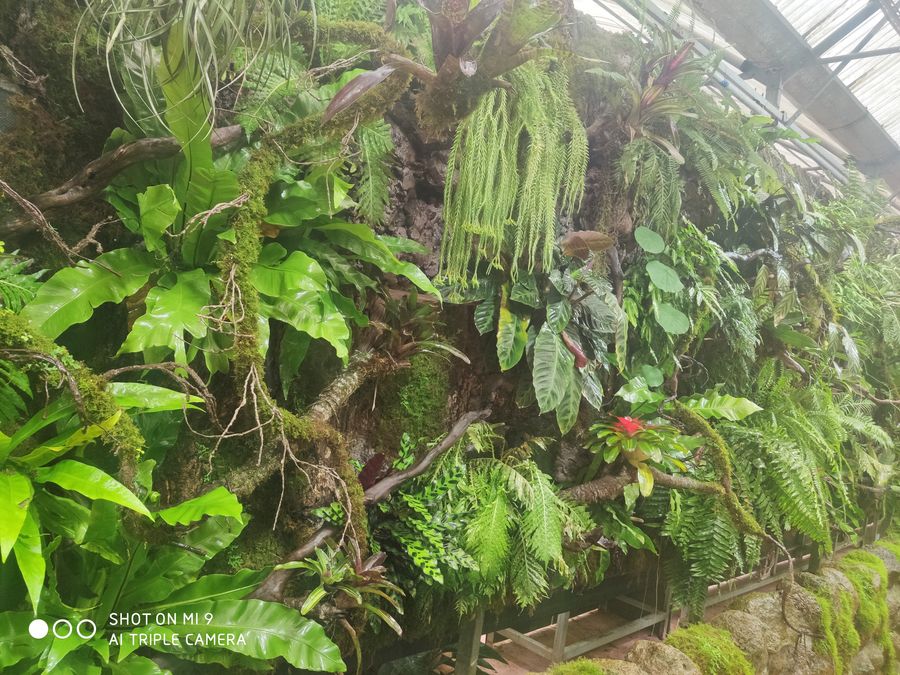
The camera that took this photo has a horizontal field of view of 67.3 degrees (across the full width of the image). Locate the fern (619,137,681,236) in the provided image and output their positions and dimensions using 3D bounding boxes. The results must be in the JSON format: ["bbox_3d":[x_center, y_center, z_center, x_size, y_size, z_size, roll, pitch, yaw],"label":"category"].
[{"bbox_3d":[0.805,-0.599,2.700,0.220,0.370,0.190,7,-5,-17],"label":"fern"}]

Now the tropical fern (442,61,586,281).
[{"bbox_3d":[0.207,-0.537,2.200,0.410,0.670,0.320,7,-5,-17],"label":"tropical fern"}]

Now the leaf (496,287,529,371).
[{"bbox_3d":[0.213,-0.031,2.300,0.110,0.290,0.090,6,-5,-11],"label":"leaf"}]

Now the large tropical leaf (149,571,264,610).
[{"bbox_3d":[-0.620,0.636,1.700,0.320,0.110,0.130,7,-5,-14],"label":"large tropical leaf"}]

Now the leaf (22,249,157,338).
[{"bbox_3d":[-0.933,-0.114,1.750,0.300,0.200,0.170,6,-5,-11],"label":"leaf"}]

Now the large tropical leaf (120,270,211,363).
[{"bbox_3d":[-0.739,-0.057,1.750,0.210,0.220,0.150,7,-5,-17],"label":"large tropical leaf"}]

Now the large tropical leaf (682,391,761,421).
[{"bbox_3d":[1.104,0.277,2.750,0.340,0.120,0.150,6,-5,-11],"label":"large tropical leaf"}]

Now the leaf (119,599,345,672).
[{"bbox_3d":[-0.517,0.705,1.600,0.500,0.140,0.190,7,-5,-14],"label":"leaf"}]

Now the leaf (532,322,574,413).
[{"bbox_3d":[0.352,0.105,2.300,0.140,0.300,0.090,6,-5,-9],"label":"leaf"}]

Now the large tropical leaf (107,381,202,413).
[{"bbox_3d":[-0.731,0.149,1.650,0.270,0.080,0.110,6,-5,-11],"label":"large tropical leaf"}]

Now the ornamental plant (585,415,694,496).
[{"bbox_3d":[0.687,0.428,2.450,0.340,0.260,0.330,7,-5,-17],"label":"ornamental plant"}]

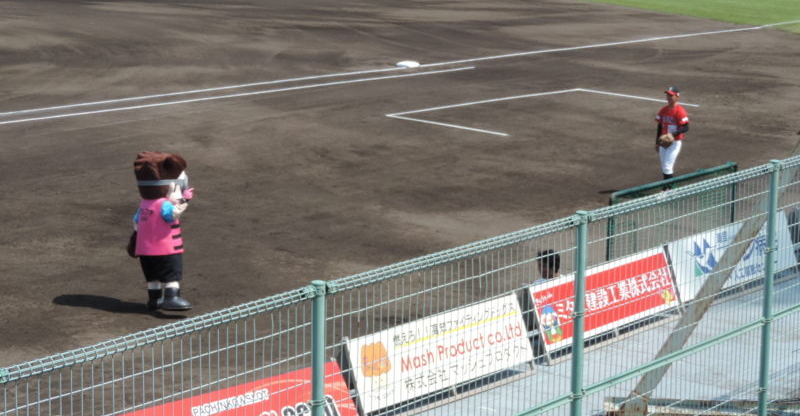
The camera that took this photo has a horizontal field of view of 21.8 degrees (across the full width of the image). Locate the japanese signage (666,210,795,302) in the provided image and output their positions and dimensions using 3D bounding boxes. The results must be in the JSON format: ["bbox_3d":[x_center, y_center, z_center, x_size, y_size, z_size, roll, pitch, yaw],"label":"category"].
[{"bbox_3d":[2.646,0.376,16.566,0.060,0.465,1.820,-14,-1,40],"label":"japanese signage"}]

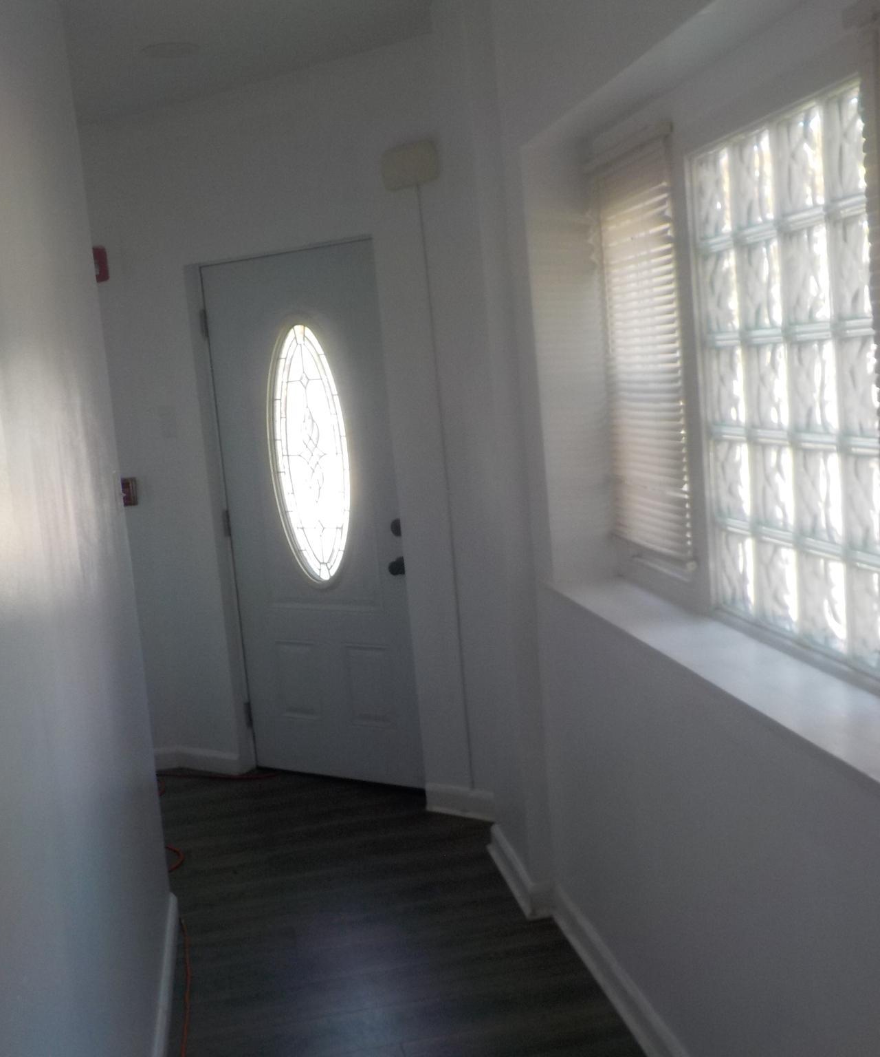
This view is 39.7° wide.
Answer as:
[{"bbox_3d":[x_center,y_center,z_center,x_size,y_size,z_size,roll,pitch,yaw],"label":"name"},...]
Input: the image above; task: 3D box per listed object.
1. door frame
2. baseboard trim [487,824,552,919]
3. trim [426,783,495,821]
[{"bbox_3d":[-0.416,-0.010,4.649,1.149,2.118,0.133,0,9,34],"label":"door frame"},{"bbox_3d":[0.232,1.056,3.865,0.072,0.107,0.593,-7,8,-11],"label":"baseboard trim"},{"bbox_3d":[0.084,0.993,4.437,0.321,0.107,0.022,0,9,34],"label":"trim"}]

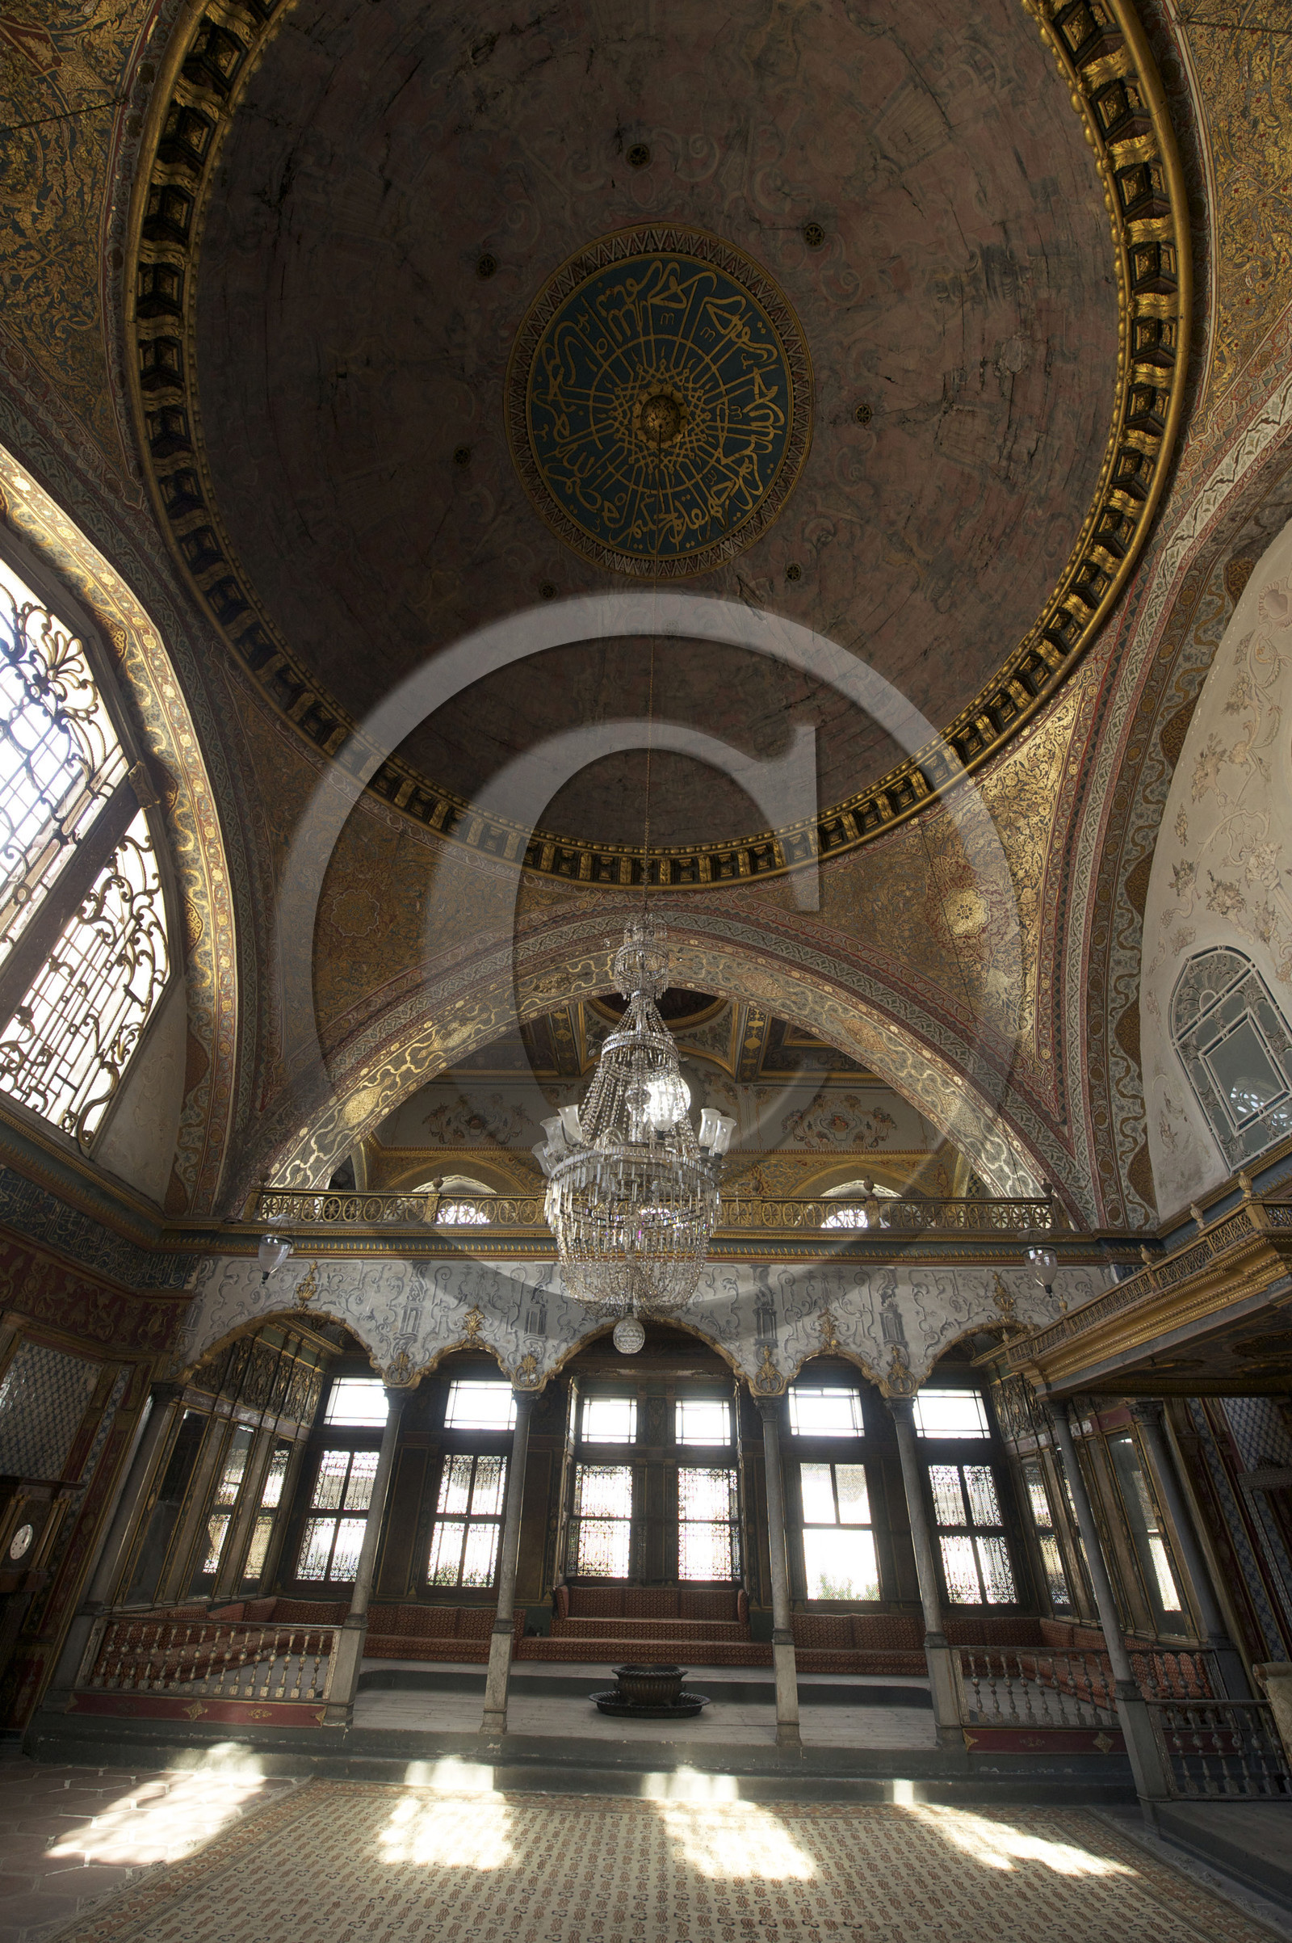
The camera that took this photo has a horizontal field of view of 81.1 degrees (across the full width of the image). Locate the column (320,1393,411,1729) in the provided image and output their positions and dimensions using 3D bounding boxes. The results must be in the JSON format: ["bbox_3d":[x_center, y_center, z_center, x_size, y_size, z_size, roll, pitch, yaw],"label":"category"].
[{"bbox_3d":[-2.713,5.622,7.501,0.255,2.674,0.255,0,-38,2],"label":"column"}]

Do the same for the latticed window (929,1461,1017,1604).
[{"bbox_3d":[4.594,7.905,10.660,0.919,1.622,0.119,0,-38,2],"label":"latticed window"}]

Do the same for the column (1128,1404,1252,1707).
[{"bbox_3d":[5.277,5.610,7.265,0.255,2.674,0.255,0,-38,2],"label":"column"}]

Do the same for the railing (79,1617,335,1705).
[{"bbox_3d":[-4.044,6.385,7.012,2.260,0.550,0.100,0,-37,2],"label":"railing"}]

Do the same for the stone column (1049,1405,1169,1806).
[{"bbox_3d":[3.852,5.151,6.406,0.240,2.580,0.240,0,-37,2],"label":"stone column"}]

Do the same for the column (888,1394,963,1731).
[{"bbox_3d":[2.656,5.596,7.317,0.260,2.570,0.260,0,-37,2],"label":"column"}]

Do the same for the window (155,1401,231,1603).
[{"bbox_3d":[-5.214,6.151,8.716,0.119,1.768,0.561,0,-38,2],"label":"window"}]

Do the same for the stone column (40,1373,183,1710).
[{"bbox_3d":[-5.333,5.646,7.638,0.280,2.600,0.280,0,-37,2],"label":"stone column"}]

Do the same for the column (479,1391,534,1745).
[{"bbox_3d":[-1.321,5.628,7.436,0.255,2.674,0.255,0,-38,2],"label":"column"}]

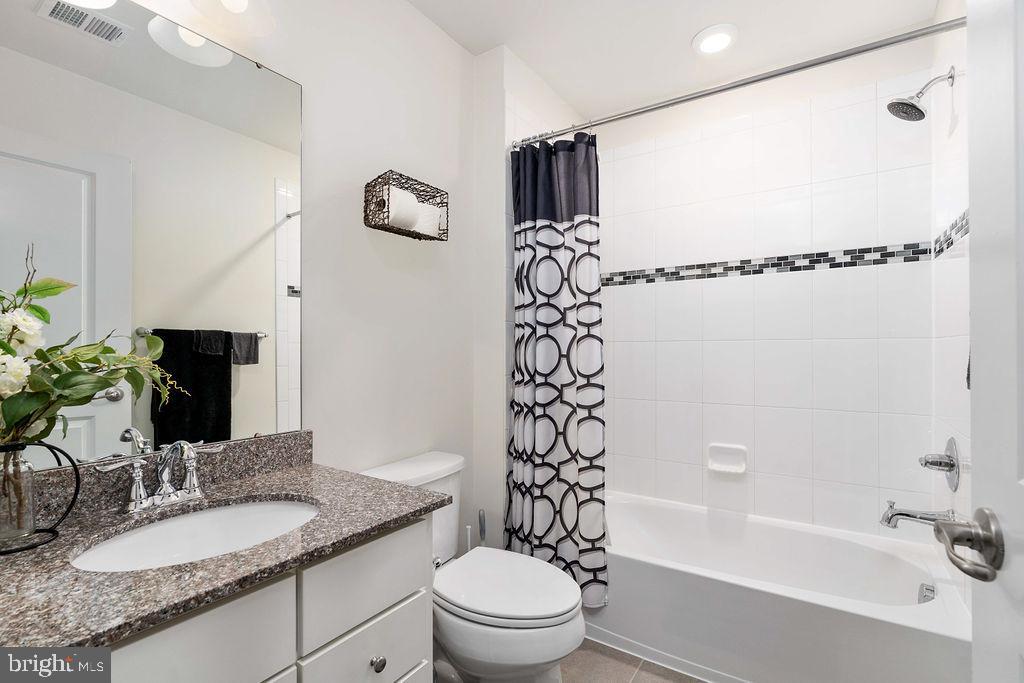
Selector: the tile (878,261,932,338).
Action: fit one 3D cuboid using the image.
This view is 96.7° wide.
[{"bbox_3d":[1.620,-0.167,1.877,0.169,0.307,0.010,0,-1,33],"label":"tile"}]

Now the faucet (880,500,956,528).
[{"bbox_3d":[1.477,0.647,1.660,0.195,0.098,0.058,-1,-1,33],"label":"faucet"}]

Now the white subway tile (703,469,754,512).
[{"bbox_3d":[1.069,0.734,2.238,0.231,0.210,0.010,-1,0,32],"label":"white subway tile"}]

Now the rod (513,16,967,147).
[{"bbox_3d":[0.631,-0.843,1.568,1.499,0.027,0.027,0,-1,32],"label":"rod"}]

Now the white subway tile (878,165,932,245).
[{"bbox_3d":[1.625,-0.557,1.890,0.172,0.309,0.010,-1,-1,33],"label":"white subway tile"}]

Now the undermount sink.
[{"bbox_3d":[-0.597,0.459,0.896,0.360,0.160,0.430,0,-1,33],"label":"undermount sink"}]

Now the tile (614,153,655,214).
[{"bbox_3d":[0.674,-0.860,2.504,0.230,0.309,0.010,-1,-1,33],"label":"tile"}]

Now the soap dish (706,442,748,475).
[{"bbox_3d":[1.036,0.564,2.202,0.163,0.120,0.065,0,-1,33],"label":"soap dish"}]

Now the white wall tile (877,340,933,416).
[{"bbox_3d":[1.609,0.146,1.860,0.168,0.307,0.010,0,-1,33],"label":"white wall tile"}]

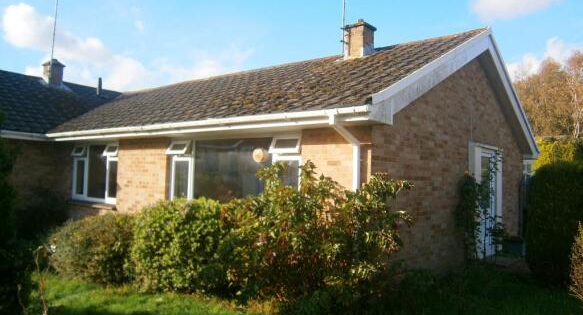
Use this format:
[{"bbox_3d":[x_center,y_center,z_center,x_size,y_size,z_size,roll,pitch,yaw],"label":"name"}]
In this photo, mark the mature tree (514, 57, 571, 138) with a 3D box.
[{"bbox_3d":[18.271,-1.791,31.893,4.400,10.664,4.400,0,-3,39],"label":"mature tree"}]

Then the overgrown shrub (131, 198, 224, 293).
[{"bbox_3d":[-1.455,1.115,5.822,1.100,1.130,0.950,0,-3,39],"label":"overgrown shrub"}]

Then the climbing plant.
[{"bbox_3d":[3.491,0.880,8.003,0.450,2.010,1.400,0,-3,39],"label":"climbing plant"}]

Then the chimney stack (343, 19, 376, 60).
[{"bbox_3d":[1.458,-2.449,9.325,0.520,0.790,0.520,0,-3,39],"label":"chimney stack"}]

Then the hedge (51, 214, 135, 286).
[{"bbox_3d":[-2.862,1.252,6.387,1.200,0.880,0.900,0,-3,39],"label":"hedge"}]

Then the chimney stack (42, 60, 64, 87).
[{"bbox_3d":[-7.359,-2.539,13.566,0.500,0.800,0.500,0,-3,39],"label":"chimney stack"}]

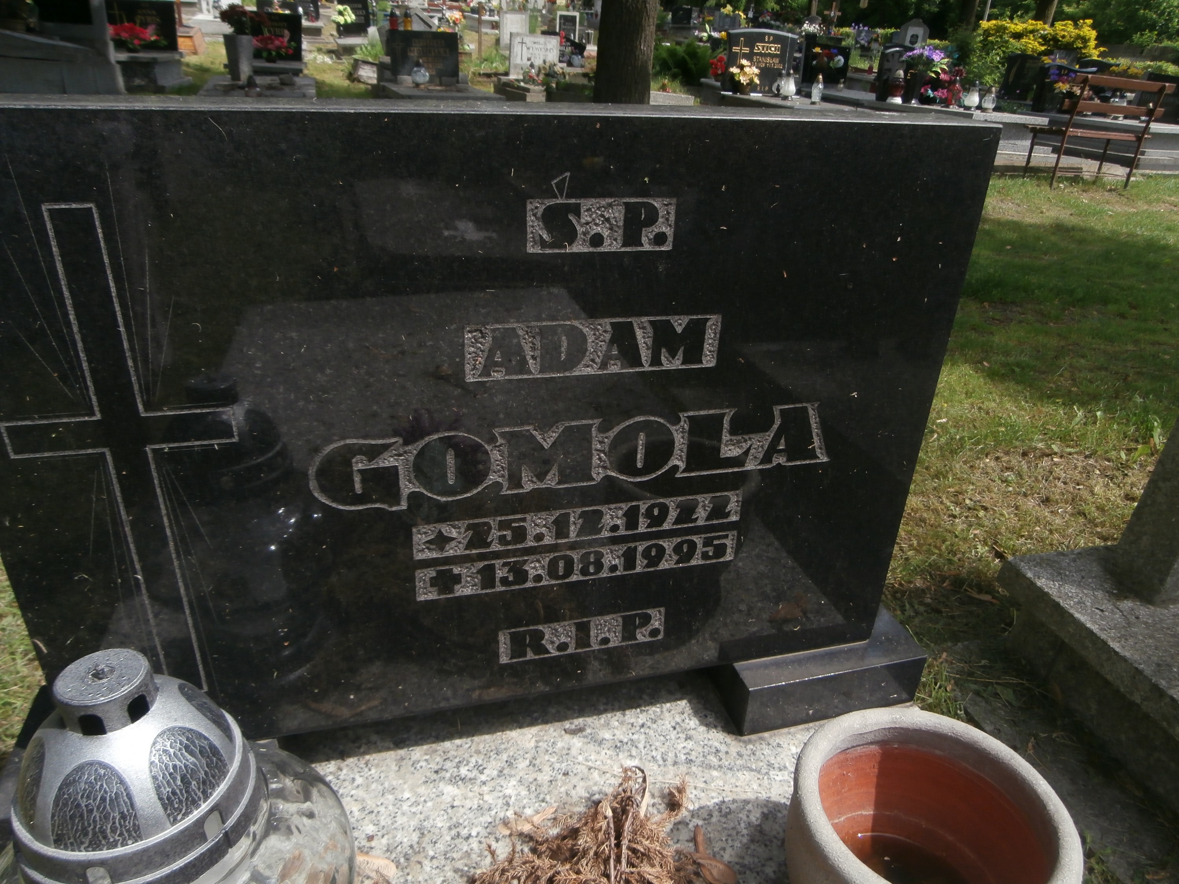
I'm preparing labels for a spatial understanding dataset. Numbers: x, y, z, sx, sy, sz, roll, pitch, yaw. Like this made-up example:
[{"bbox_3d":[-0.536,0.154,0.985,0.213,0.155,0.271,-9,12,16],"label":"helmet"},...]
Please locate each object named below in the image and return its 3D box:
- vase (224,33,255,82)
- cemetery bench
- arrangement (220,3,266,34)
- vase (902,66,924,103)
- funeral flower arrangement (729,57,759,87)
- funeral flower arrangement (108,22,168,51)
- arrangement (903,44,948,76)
[{"bbox_3d":[-3.362,-3.690,7.847,0.211,0.415,0.211,-3,28,-15],"label":"vase"},{"bbox_3d":[4.263,-2.622,6.935,1.004,0.850,0.460,-3,28,-14],"label":"cemetery bench"},{"bbox_3d":[-3.267,-4.009,7.729,0.410,0.257,0.348,-3,28,-15],"label":"arrangement"},{"bbox_3d":[3.473,-3.845,8.786,0.150,0.369,0.150,4,27,0],"label":"vase"},{"bbox_3d":[1.643,-3.944,8.709,0.300,0.291,0.255,7,27,5],"label":"funeral flower arrangement"},{"bbox_3d":[-4.438,-3.980,8.029,0.527,0.259,0.316,-1,27,-10],"label":"funeral flower arrangement"},{"bbox_3d":[3.520,-4.005,8.578,0.430,0.291,0.323,4,27,0],"label":"arrangement"}]

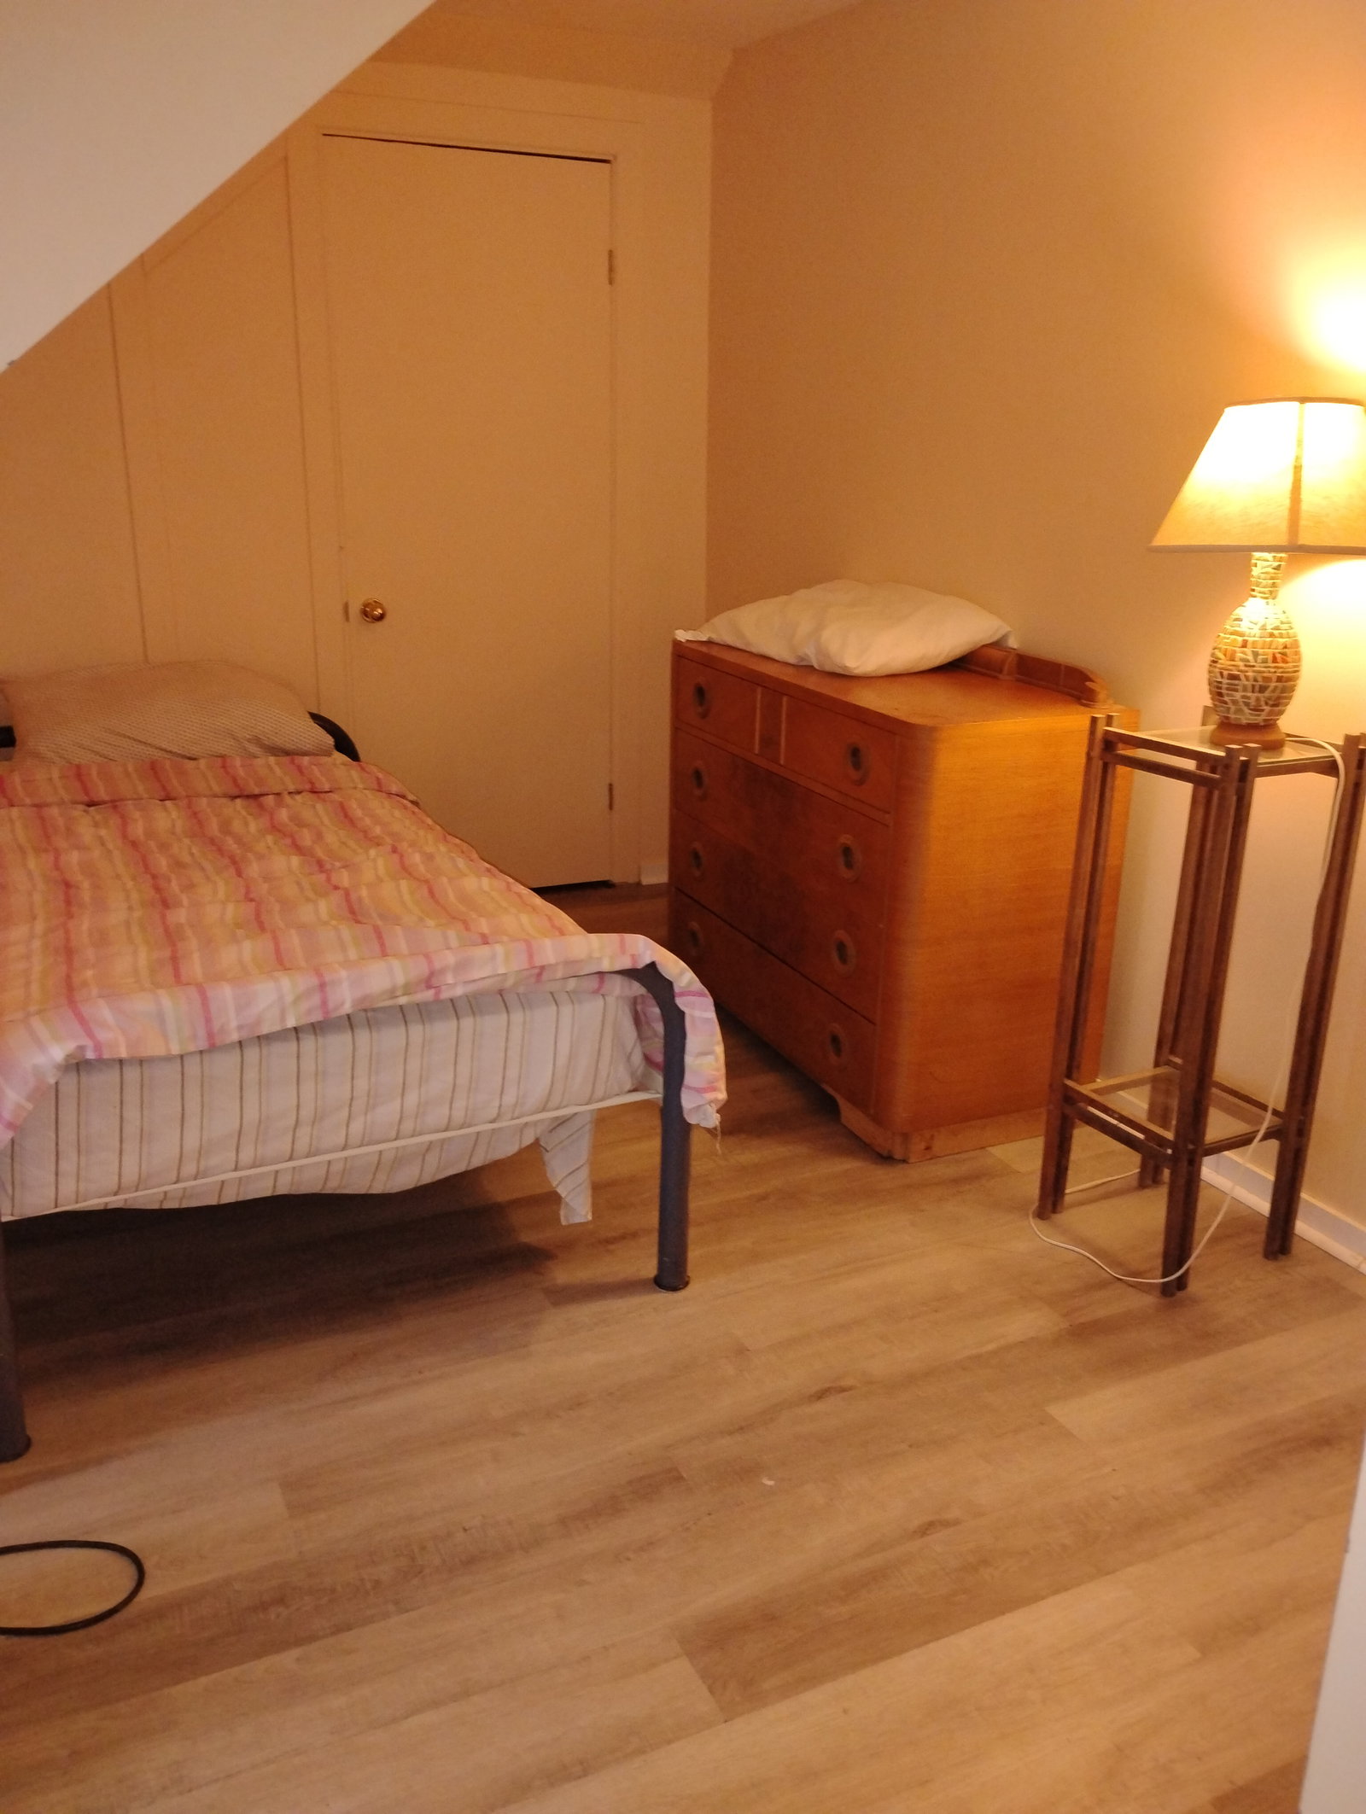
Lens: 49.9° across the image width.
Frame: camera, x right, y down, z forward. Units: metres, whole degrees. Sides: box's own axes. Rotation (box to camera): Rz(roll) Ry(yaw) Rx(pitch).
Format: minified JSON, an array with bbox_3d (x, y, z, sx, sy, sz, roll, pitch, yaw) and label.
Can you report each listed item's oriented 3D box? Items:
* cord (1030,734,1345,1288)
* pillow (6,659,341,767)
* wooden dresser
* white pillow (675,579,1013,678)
[{"bbox_3d":[0.824,0.155,2.464,0.370,0.905,0.410,-7,19,-23],"label":"cord"},{"bbox_3d":[-1.233,-0.459,3.577,0.710,0.240,0.430,-7,19,-23],"label":"pillow"},{"bbox_3d":[0.407,-0.133,3.320,0.480,0.920,1.190,-6,19,-22],"label":"wooden dresser"},{"bbox_3d":[0.386,-0.652,3.370,0.450,0.170,0.710,-6,19,-22],"label":"white pillow"}]

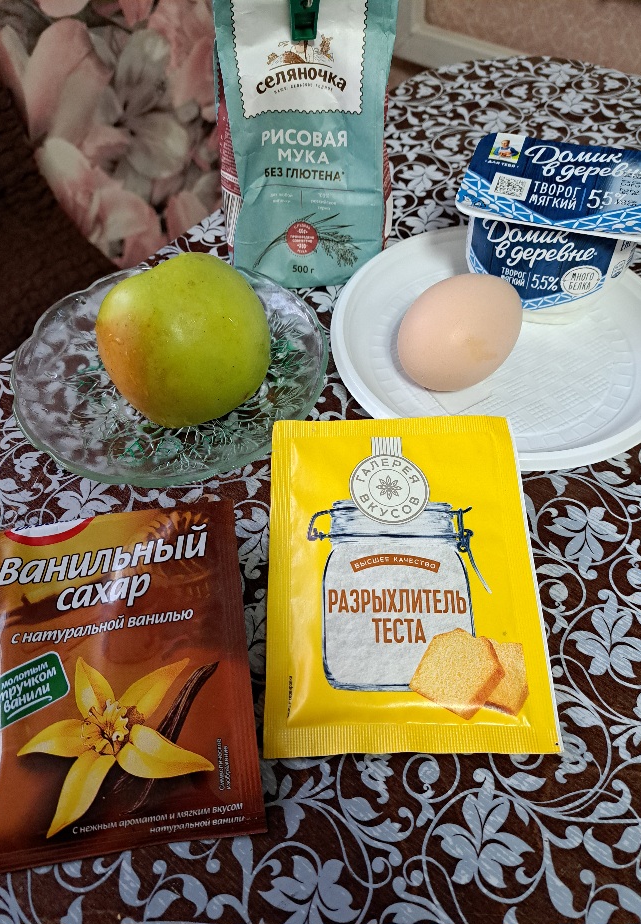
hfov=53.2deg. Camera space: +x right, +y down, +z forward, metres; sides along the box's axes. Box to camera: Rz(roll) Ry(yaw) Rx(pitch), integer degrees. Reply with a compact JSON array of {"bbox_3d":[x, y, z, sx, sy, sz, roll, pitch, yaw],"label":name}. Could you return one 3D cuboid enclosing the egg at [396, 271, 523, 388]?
[{"bbox_3d":[0.059,-0.055,0.270,0.060,0.044,0.044,-37,61,-23],"label":"egg"}]

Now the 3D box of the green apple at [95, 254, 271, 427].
[{"bbox_3d":[-0.053,-0.048,0.252,0.067,0.064,0.067,-2,54,0],"label":"green apple"}]

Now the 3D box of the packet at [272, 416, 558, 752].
[{"bbox_3d":[0.028,0.036,0.220,0.091,0.009,0.117,0,63,0],"label":"packet"}]

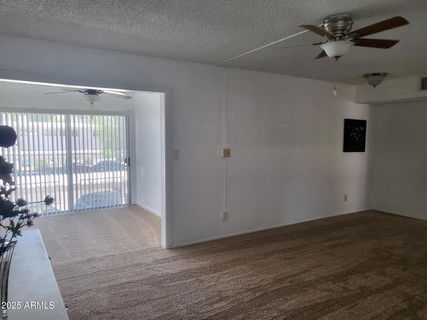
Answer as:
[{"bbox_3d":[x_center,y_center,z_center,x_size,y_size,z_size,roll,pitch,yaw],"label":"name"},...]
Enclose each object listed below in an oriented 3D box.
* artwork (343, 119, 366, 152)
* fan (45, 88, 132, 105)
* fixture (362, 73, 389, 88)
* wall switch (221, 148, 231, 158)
[{"bbox_3d":[2.659,-0.458,6.022,0.630,0.605,0.028,-2,5,-31],"label":"artwork"},{"bbox_3d":[-1.856,-1.090,4.886,1.300,0.460,1.300,-2,5,-31],"label":"fan"},{"bbox_3d":[2.491,-1.228,4.955,0.340,0.200,0.340,-2,5,-31],"label":"fixture"},{"bbox_3d":[0.184,-0.093,4.514,0.116,0.118,0.050,-2,4,-31],"label":"wall switch"}]

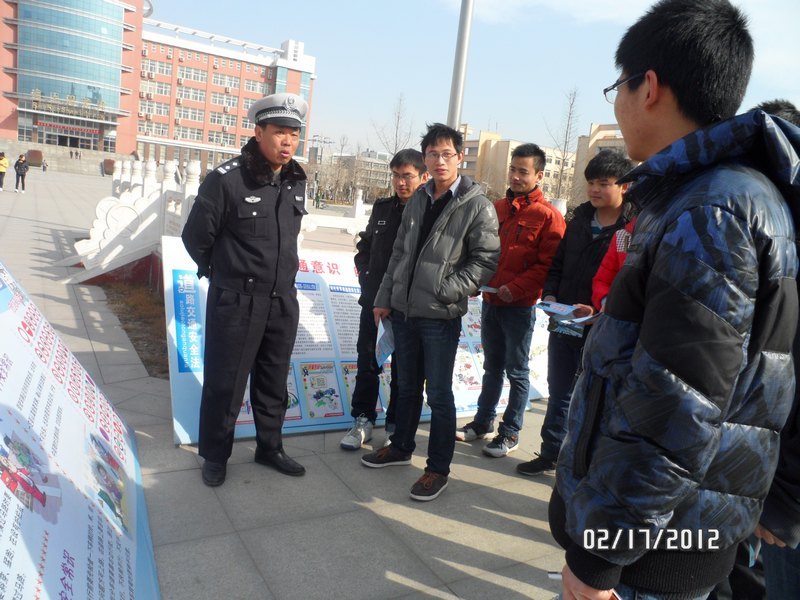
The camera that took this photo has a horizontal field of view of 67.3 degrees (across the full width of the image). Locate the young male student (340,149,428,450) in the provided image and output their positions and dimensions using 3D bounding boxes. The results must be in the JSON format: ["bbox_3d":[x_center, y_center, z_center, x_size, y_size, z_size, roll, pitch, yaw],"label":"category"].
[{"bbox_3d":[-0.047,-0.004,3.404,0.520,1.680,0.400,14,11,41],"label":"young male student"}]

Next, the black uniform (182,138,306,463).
[{"bbox_3d":[-0.696,0.036,2.859,0.560,1.500,0.380,-1,12,-42],"label":"black uniform"}]

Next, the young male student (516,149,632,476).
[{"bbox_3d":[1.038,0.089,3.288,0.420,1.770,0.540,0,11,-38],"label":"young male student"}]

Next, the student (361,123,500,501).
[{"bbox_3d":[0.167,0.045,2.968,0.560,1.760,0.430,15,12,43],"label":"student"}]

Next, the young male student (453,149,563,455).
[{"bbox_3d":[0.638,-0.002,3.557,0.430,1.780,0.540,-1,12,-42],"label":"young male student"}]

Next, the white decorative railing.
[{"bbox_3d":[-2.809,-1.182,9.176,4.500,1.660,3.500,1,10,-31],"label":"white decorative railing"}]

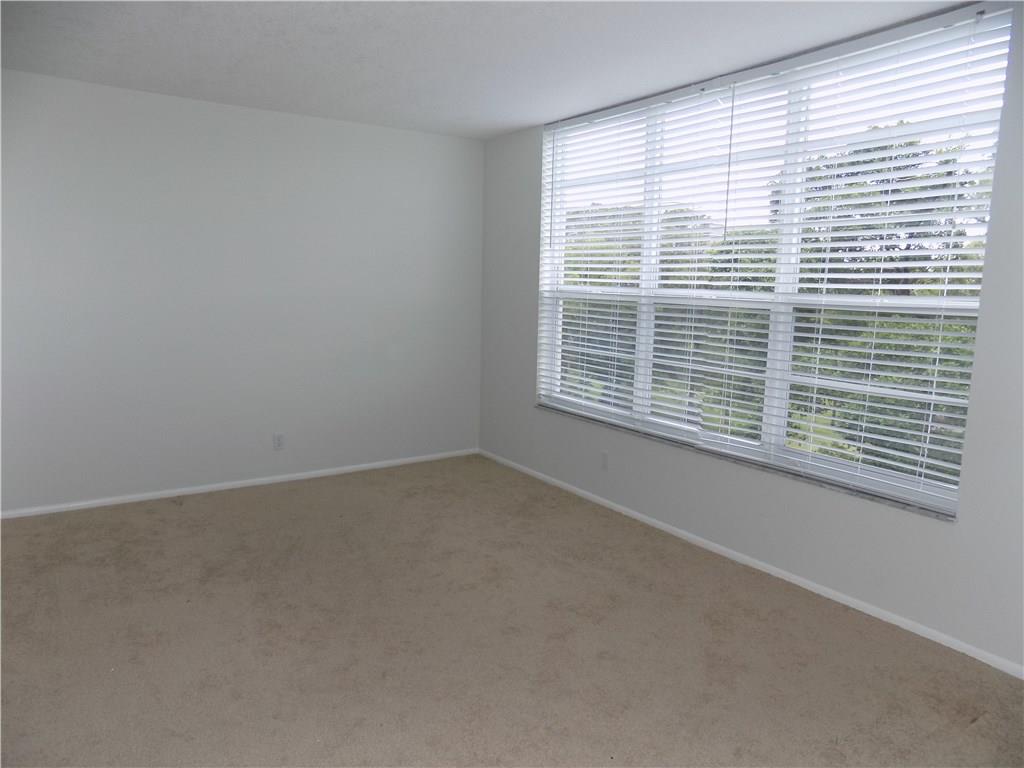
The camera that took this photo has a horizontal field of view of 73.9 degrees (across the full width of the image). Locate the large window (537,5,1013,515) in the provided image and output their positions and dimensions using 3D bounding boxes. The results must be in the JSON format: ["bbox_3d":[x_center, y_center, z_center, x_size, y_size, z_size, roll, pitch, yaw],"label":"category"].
[{"bbox_3d":[0.981,-0.597,3.622,0.065,1.842,2.718,-5,10,-34],"label":"large window"}]

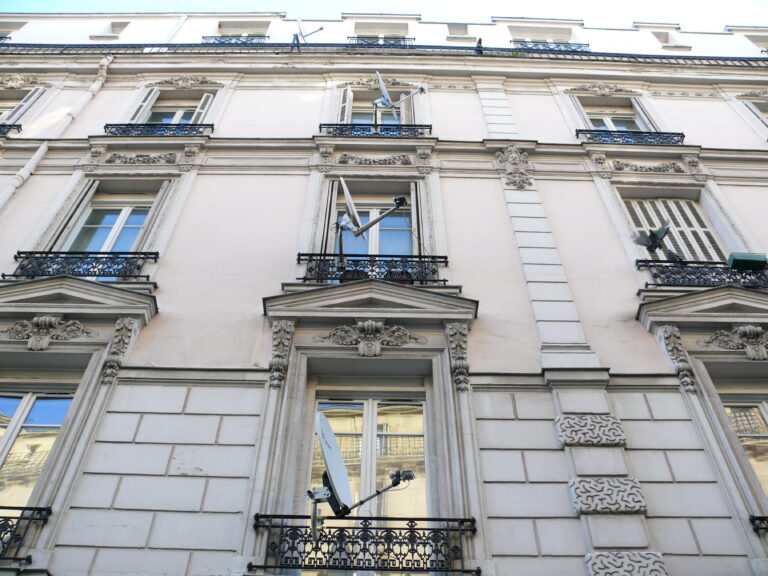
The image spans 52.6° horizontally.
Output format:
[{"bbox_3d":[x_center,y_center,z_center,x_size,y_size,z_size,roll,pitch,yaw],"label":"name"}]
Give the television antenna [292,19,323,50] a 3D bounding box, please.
[{"bbox_3d":[-1.449,-4.802,14.708,0.530,0.520,0.450,-11,-55,8],"label":"television antenna"}]

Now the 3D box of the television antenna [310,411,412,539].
[{"bbox_3d":[-0.189,1.270,5.538,0.780,0.970,0.710,-16,-56,12],"label":"television antenna"}]

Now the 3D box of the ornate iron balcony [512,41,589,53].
[{"bbox_3d":[3.524,-4.962,16.170,1.620,0.420,0.250,1,-54,0],"label":"ornate iron balcony"}]

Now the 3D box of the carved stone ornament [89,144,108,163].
[{"bbox_3d":[-3.860,-1.818,10.498,0.200,0.280,0.160,1,-54,0],"label":"carved stone ornament"}]

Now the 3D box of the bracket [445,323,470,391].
[{"bbox_3d":[0.671,0.639,6.905,0.230,0.690,0.230,1,-53,-1],"label":"bracket"}]

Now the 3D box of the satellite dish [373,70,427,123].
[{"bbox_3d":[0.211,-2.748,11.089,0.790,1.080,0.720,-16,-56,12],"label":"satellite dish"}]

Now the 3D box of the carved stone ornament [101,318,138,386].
[{"bbox_3d":[-2.431,0.622,7.167,0.185,0.770,0.250,1,-53,-1],"label":"carved stone ornament"}]

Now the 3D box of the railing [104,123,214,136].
[{"bbox_3d":[-3.135,-2.079,10.715,1.491,0.450,0.230,1,-53,-1],"label":"railing"}]

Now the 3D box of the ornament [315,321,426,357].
[{"bbox_3d":[-0.128,0.507,7.377,1.079,0.410,0.200,1,-53,-1],"label":"ornament"}]

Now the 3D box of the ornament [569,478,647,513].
[{"bbox_3d":[1.697,1.581,5.873,0.500,0.300,0.120,1,-53,-1],"label":"ornament"}]

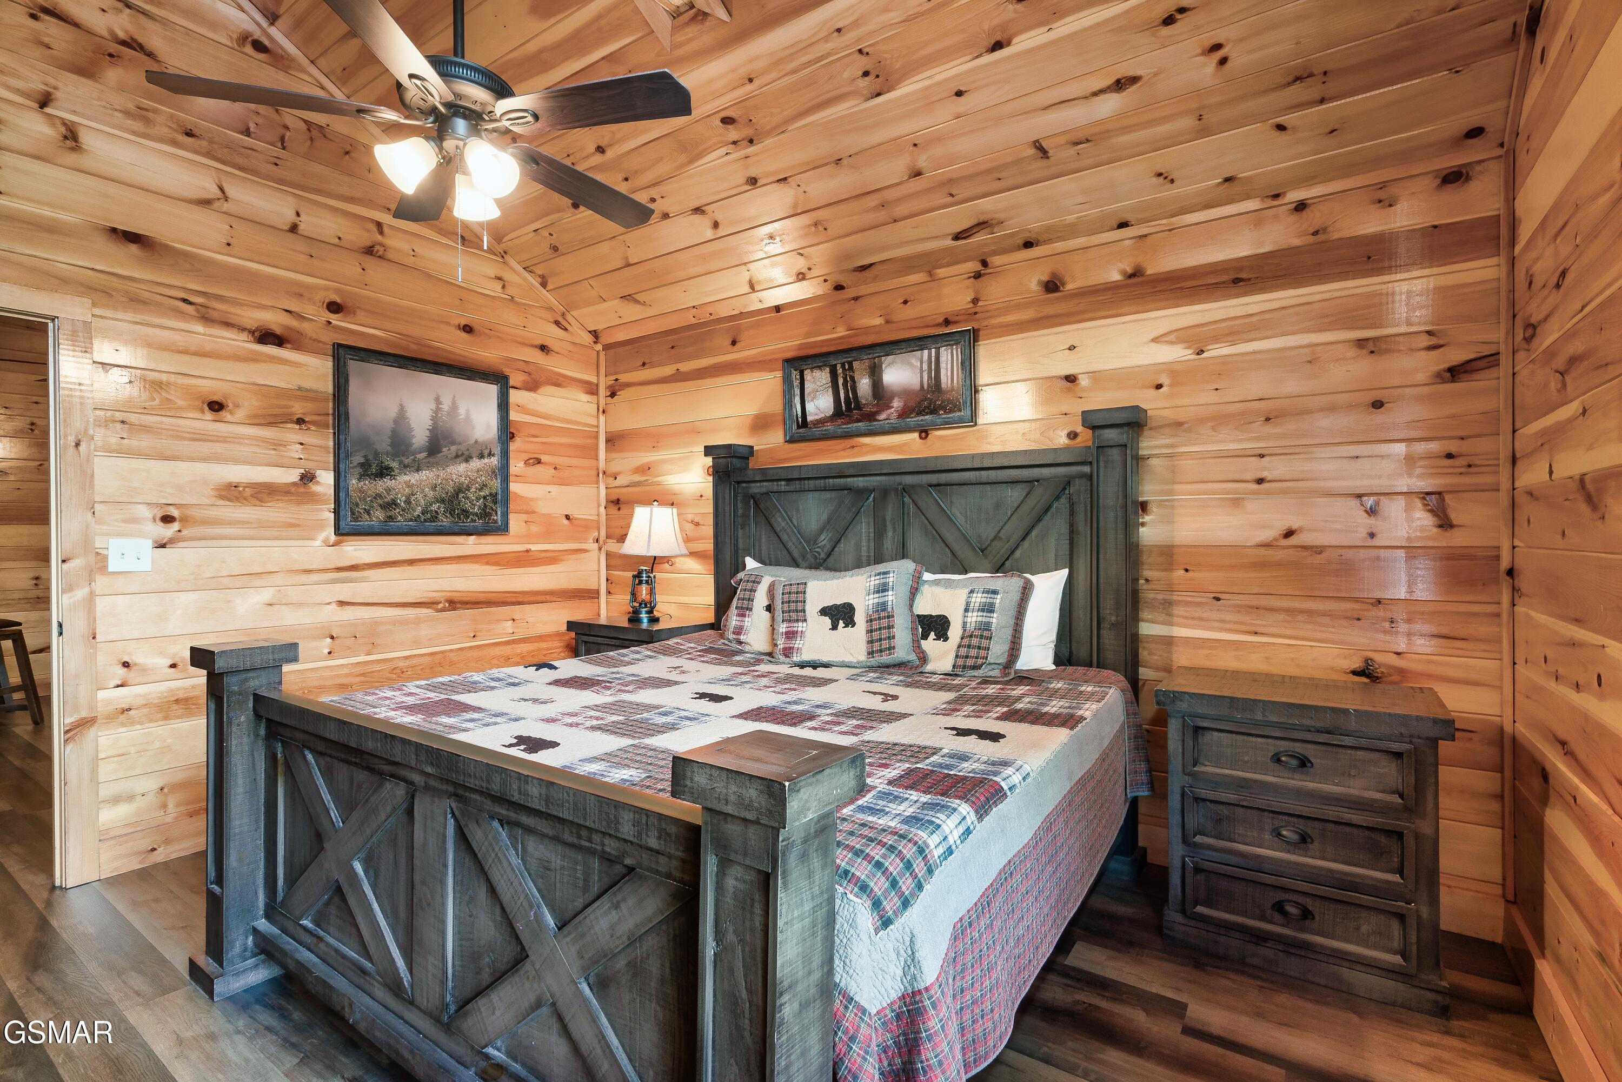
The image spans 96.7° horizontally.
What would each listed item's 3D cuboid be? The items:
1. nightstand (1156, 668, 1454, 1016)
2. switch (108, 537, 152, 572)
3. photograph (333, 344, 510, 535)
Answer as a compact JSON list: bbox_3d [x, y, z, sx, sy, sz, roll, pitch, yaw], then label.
[{"bbox_3d":[1.515,0.867,2.272,0.714,0.804,0.480,0,0,34],"label":"nightstand"},{"bbox_3d":[-2.609,0.056,2.768,0.013,0.119,0.120,0,0,34],"label":"switch"},{"bbox_3d":[-1.965,-0.479,3.718,0.031,0.888,0.891,0,0,34],"label":"photograph"}]

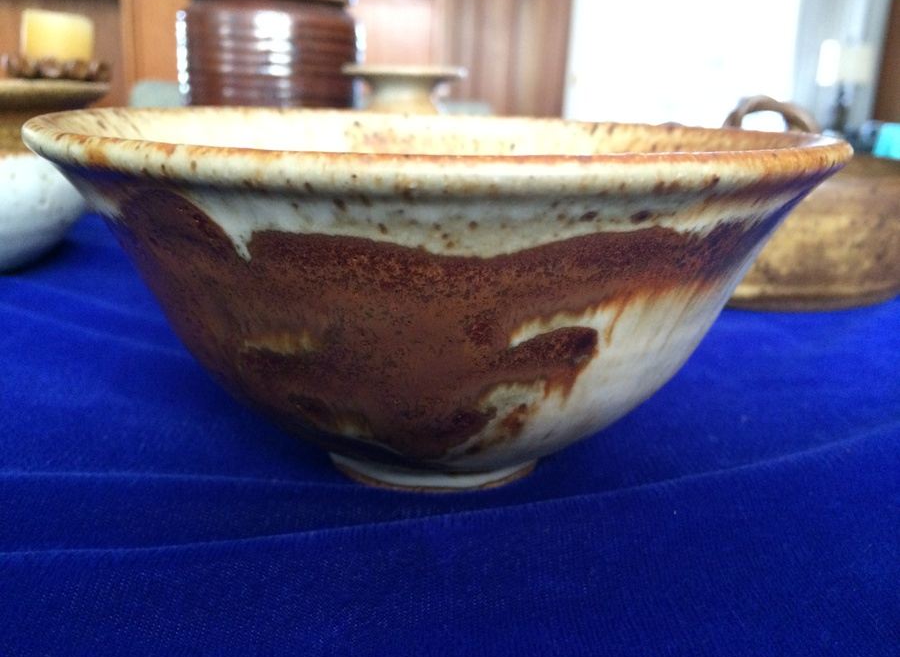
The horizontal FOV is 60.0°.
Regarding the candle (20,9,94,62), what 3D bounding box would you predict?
[{"bbox_3d":[-0.352,-0.254,0.700,0.058,0.056,0.058,2,17,0],"label":"candle"}]

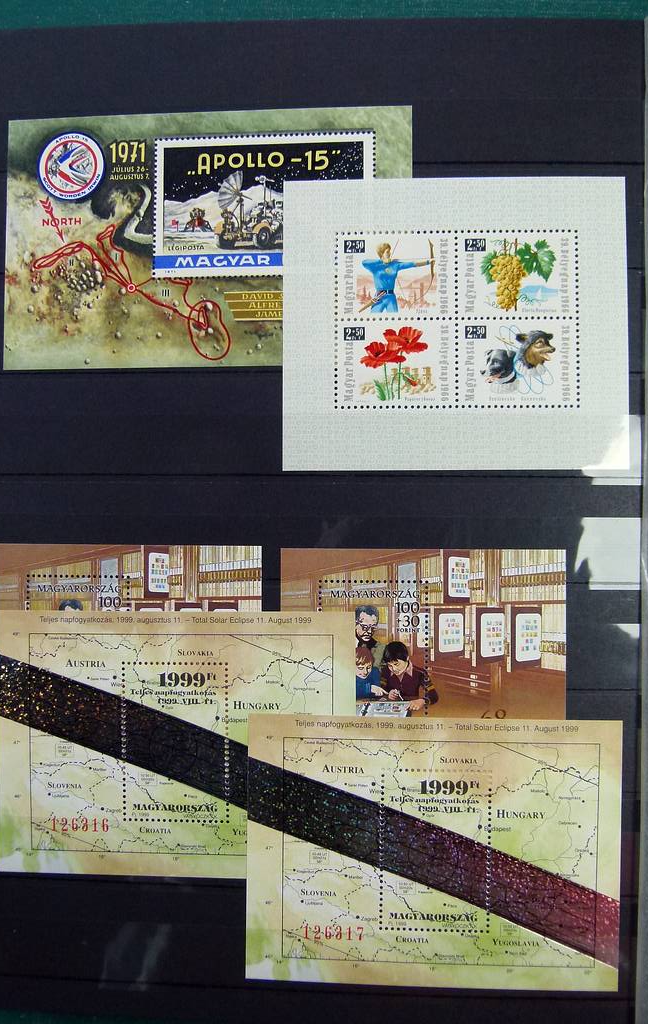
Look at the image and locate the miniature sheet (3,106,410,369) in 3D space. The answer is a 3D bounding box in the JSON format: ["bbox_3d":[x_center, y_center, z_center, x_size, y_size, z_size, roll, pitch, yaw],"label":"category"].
[{"bbox_3d":[-0.034,-0.079,0.308,0.119,0.001,0.075,0,89,4],"label":"miniature sheet"}]

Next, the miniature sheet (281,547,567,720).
[{"bbox_3d":[0.028,0.044,0.300,0.080,0.001,0.066,0,89,4],"label":"miniature sheet"}]

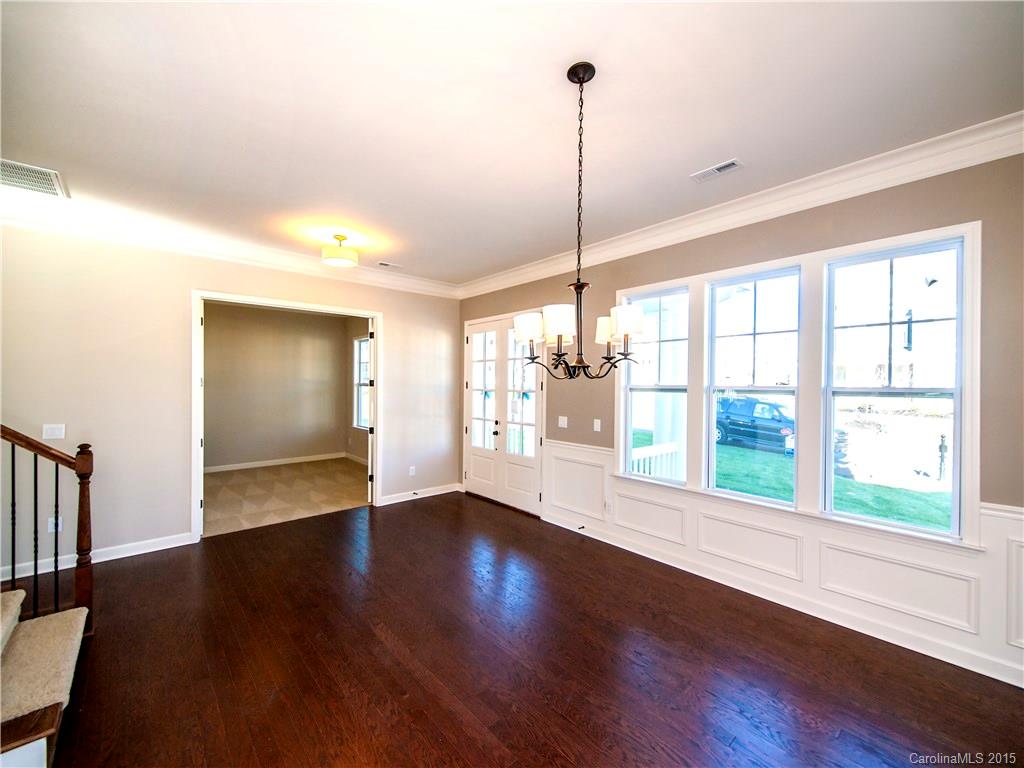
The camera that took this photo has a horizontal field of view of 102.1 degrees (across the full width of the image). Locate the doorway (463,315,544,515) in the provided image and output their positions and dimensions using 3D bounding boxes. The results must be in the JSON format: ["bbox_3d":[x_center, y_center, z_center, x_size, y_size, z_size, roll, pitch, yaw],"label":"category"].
[{"bbox_3d":[-0.151,0.369,5.611,0.070,2.440,1.580,0,0,-41],"label":"doorway"}]

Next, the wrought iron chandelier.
[{"bbox_3d":[0.312,-0.725,1.900,0.600,1.400,0.600,0,0,0],"label":"wrought iron chandelier"}]

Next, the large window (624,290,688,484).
[{"bbox_3d":[1.350,0.015,3.911,0.090,1.750,0.645,0,0,-41],"label":"large window"}]

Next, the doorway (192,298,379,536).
[{"bbox_3d":[-2.475,0.332,4.780,1.960,2.500,0.150,0,0,-41],"label":"doorway"}]

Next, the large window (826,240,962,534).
[{"bbox_3d":[2.426,0.029,2.670,0.090,1.750,0.645,0,0,-41],"label":"large window"}]

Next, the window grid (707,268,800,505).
[{"bbox_3d":[1.892,0.021,3.286,0.090,1.750,0.645,0,0,-41],"label":"window grid"}]

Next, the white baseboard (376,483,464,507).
[{"bbox_3d":[-1.206,1.548,5.809,1.270,0.092,0.020,0,0,-41],"label":"white baseboard"}]

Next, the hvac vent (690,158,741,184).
[{"bbox_3d":[1.366,-1.413,2.760,0.137,0.020,0.300,0,0,-41],"label":"hvac vent"}]

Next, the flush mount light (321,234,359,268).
[{"bbox_3d":[-1.689,-1.329,4.071,0.355,0.235,0.355,0,0,-41],"label":"flush mount light"}]

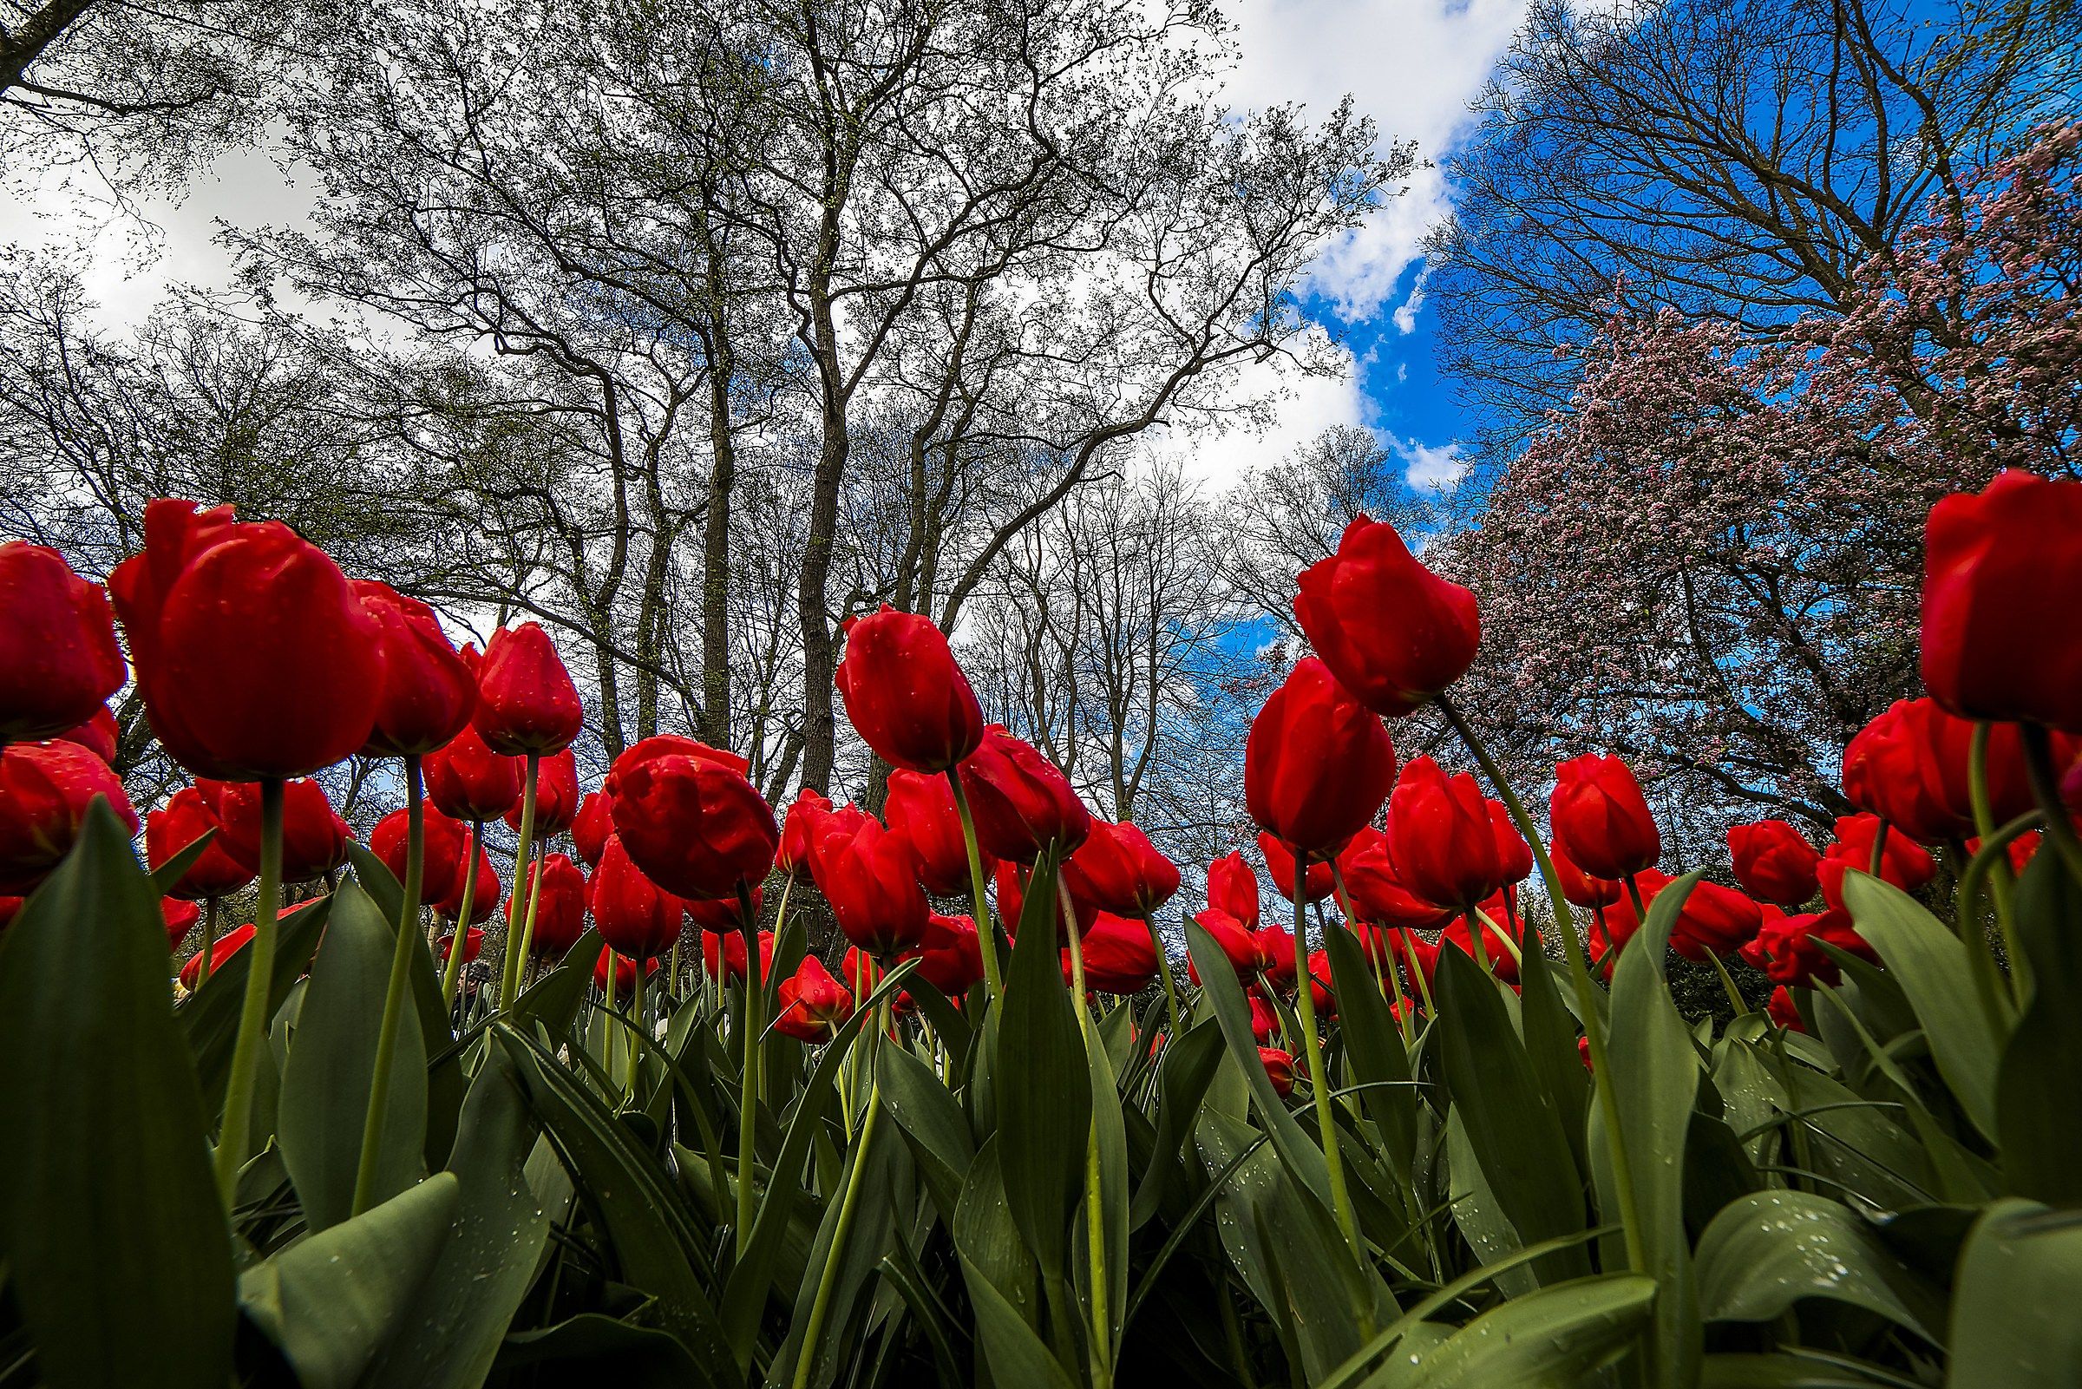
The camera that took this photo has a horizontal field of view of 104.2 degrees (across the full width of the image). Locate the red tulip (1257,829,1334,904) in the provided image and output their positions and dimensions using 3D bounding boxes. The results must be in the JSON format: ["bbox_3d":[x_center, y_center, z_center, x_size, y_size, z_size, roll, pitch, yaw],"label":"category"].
[{"bbox_3d":[0.218,0.140,0.694,0.059,0.075,0.059,-14,-23,0],"label":"red tulip"}]

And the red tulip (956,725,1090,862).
[{"bbox_3d":[-0.010,0.045,0.378,0.061,0.068,0.061,-23,-19,0],"label":"red tulip"}]

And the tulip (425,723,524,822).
[{"bbox_3d":[-0.384,0.053,0.550,0.056,0.066,0.056,-4,-14,-35],"label":"tulip"}]

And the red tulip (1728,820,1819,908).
[{"bbox_3d":[0.640,0.148,0.708,0.059,0.075,0.059,-5,-23,0],"label":"red tulip"}]

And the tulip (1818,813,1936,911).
[{"bbox_3d":[0.621,0.124,0.604,0.065,0.063,0.063,34,19,9],"label":"tulip"}]

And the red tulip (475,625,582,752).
[{"bbox_3d":[-0.290,-0.002,0.459,0.056,0.070,0.056,-5,-14,-32],"label":"red tulip"}]

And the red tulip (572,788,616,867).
[{"bbox_3d":[-0.371,0.115,0.694,0.053,0.068,0.053,-13,-18,0],"label":"red tulip"}]

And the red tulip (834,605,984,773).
[{"bbox_3d":[-0.052,-0.003,0.327,0.058,0.071,0.058,-18,-18,0],"label":"red tulip"}]

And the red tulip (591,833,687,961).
[{"bbox_3d":[-0.244,0.122,0.491,0.054,0.074,0.054,-14,-18,0],"label":"red tulip"}]

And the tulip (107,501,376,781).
[{"bbox_3d":[-0.227,-0.017,0.235,0.057,0.084,0.057,-19,-18,0],"label":"tulip"}]

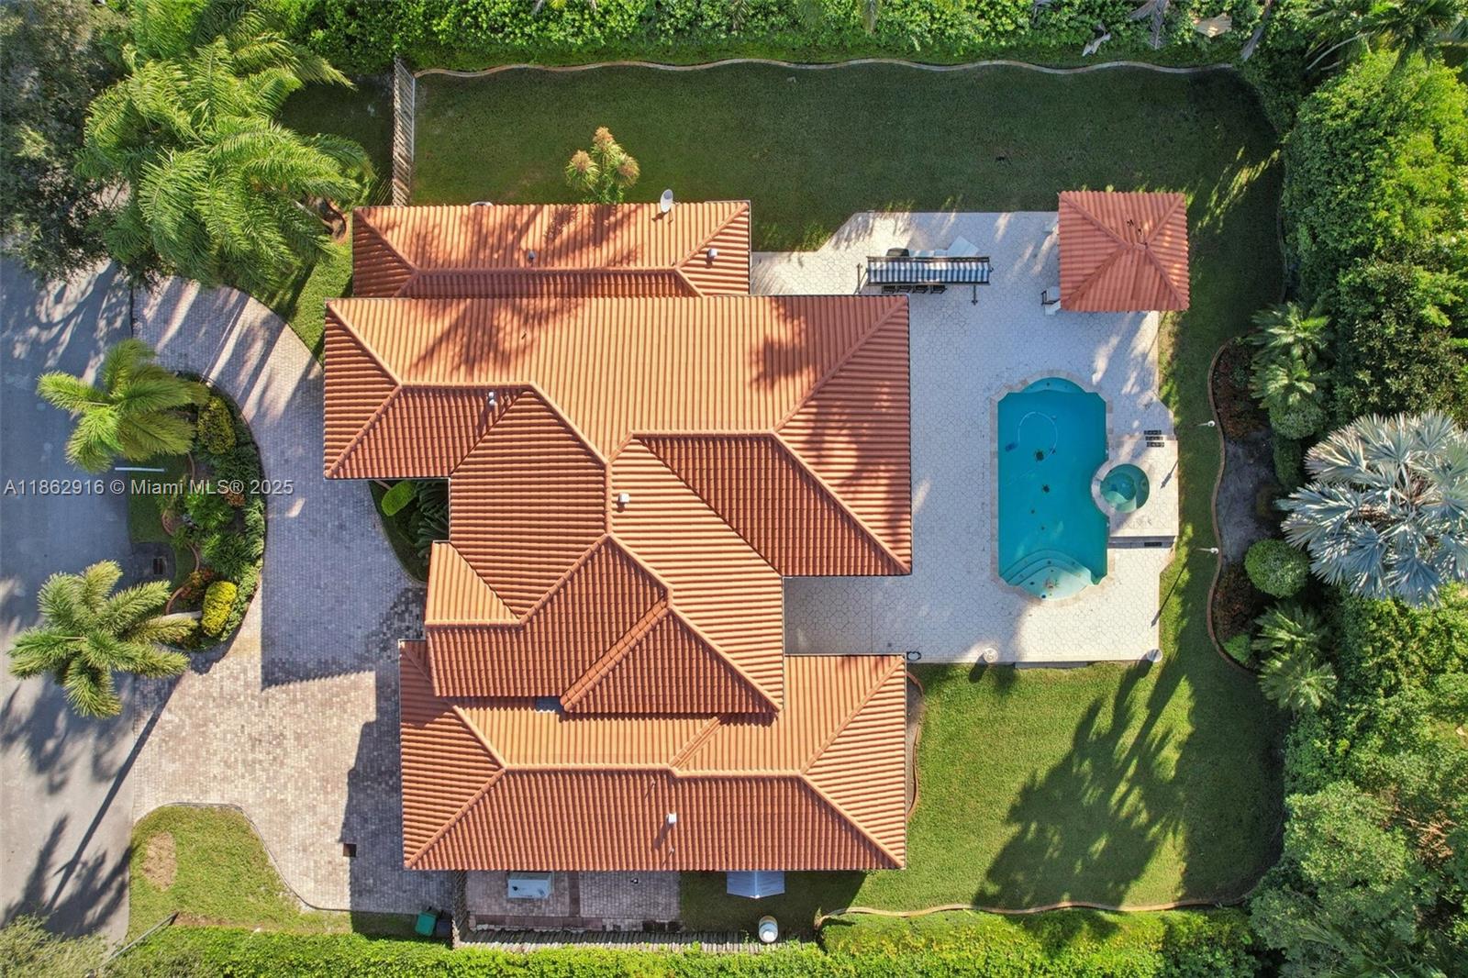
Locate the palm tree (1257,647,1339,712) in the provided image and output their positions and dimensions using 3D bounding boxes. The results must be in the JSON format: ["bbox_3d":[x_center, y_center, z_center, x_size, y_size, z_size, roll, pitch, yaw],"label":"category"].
[{"bbox_3d":[21.400,7.250,34.800,2.950,2.600,2.600,0,90,0],"label":"palm tree"}]

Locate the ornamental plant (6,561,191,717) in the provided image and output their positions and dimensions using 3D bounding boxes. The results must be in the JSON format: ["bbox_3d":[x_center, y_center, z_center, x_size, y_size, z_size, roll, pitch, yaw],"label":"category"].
[{"bbox_3d":[-20.900,5.000,32.300,5.800,7.500,5.300,0,90,0],"label":"ornamental plant"}]

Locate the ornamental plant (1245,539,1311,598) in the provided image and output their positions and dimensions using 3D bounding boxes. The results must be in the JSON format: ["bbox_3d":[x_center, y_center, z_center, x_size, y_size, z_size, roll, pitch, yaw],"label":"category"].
[{"bbox_3d":[21.300,3.100,35.150,2.300,2.000,2.300,0,90,0],"label":"ornamental plant"}]

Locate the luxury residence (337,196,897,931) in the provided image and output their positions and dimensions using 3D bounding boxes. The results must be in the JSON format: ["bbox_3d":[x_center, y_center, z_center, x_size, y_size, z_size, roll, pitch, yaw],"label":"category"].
[{"bbox_3d":[-4.000,1.800,32.700,20.500,6.800,24.400,0,90,0],"label":"luxury residence"}]

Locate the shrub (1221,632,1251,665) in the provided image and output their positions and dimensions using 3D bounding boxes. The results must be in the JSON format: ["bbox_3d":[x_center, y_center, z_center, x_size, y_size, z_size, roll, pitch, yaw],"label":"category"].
[{"bbox_3d":[20.050,6.370,35.650,1.250,0.950,1.250,0,90,0],"label":"shrub"}]

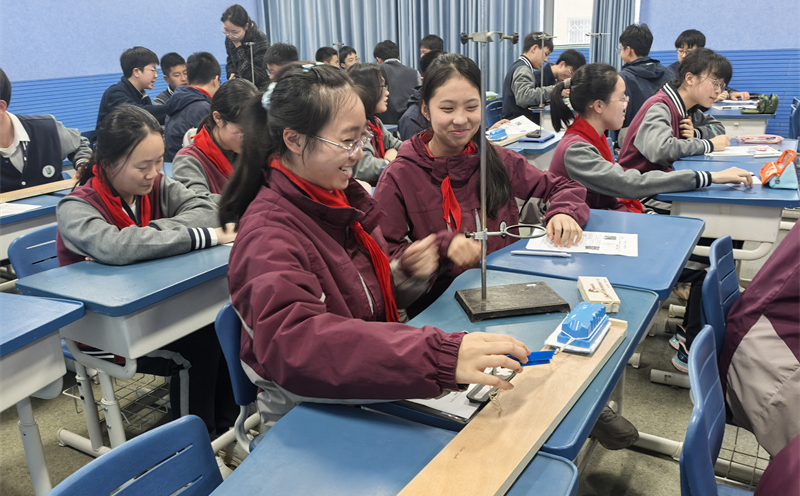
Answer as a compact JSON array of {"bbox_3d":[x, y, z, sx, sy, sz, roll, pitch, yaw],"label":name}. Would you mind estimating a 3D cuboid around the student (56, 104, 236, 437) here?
[{"bbox_3d":[-0.802,0.119,1.987,0.630,1.127,0.520,11,23,36],"label":"student"}]

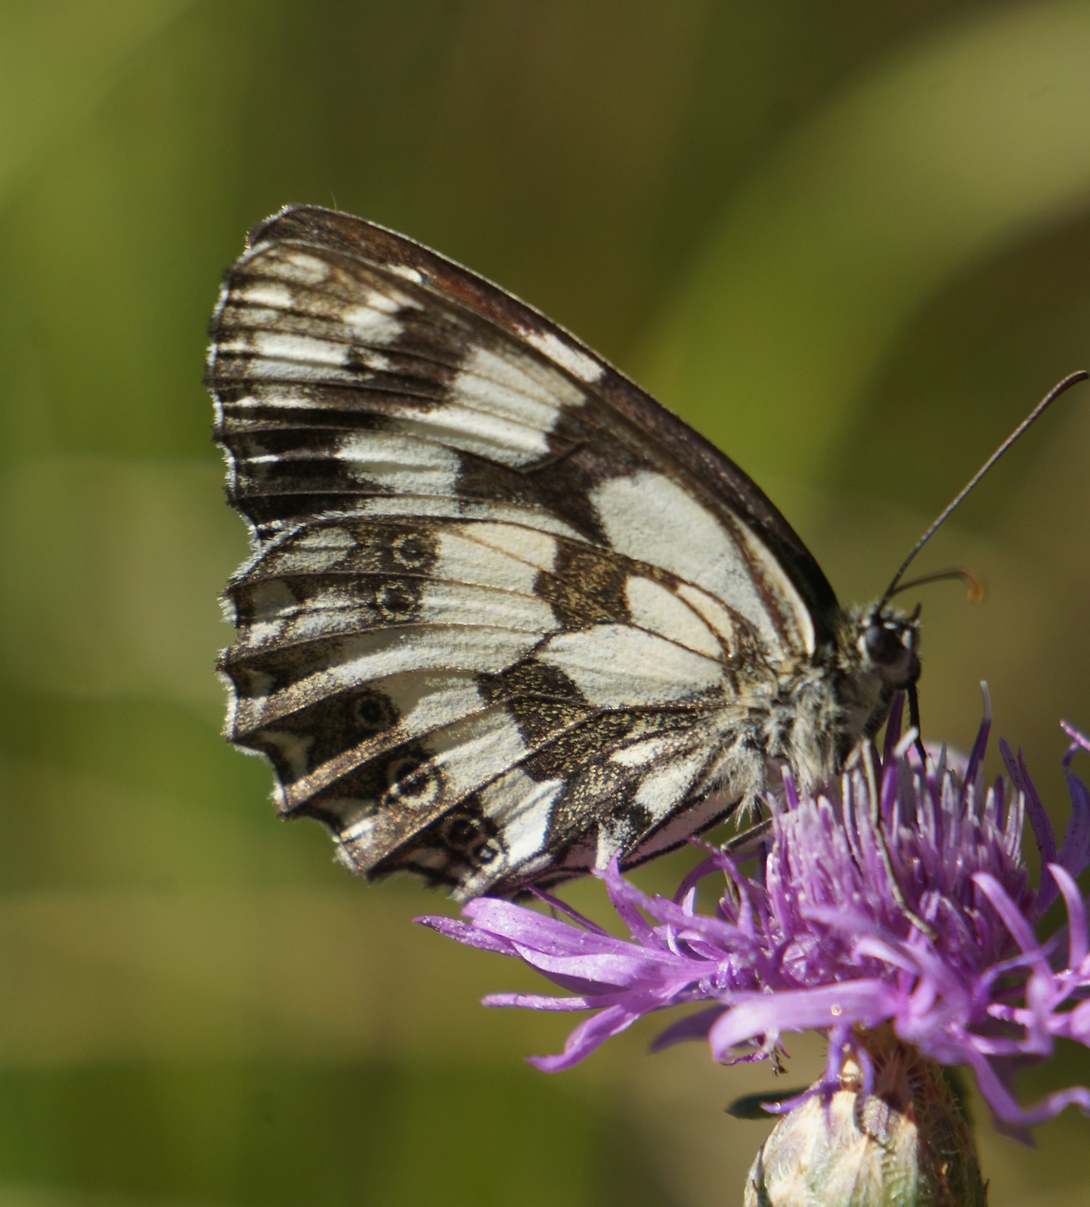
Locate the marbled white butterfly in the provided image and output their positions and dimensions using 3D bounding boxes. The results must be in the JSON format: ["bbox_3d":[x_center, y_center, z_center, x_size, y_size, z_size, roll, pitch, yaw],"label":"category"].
[{"bbox_3d":[0.004,-0.002,0.570,0.032,0.026,0.012,-5,6,12],"label":"marbled white butterfly"}]

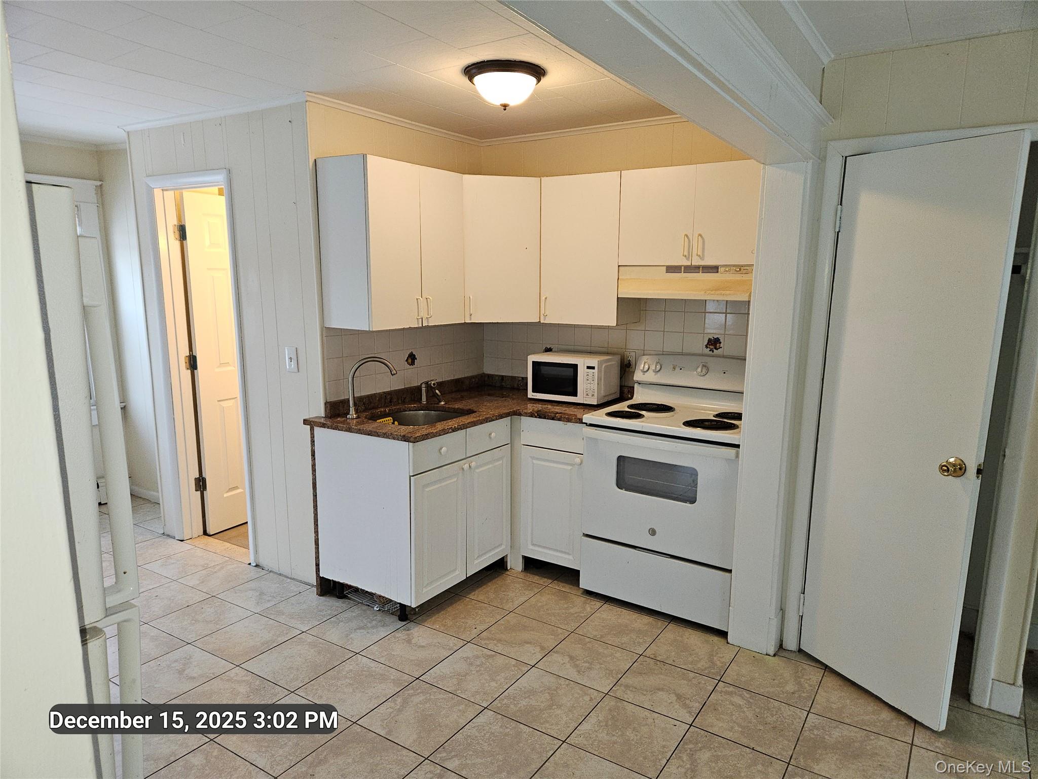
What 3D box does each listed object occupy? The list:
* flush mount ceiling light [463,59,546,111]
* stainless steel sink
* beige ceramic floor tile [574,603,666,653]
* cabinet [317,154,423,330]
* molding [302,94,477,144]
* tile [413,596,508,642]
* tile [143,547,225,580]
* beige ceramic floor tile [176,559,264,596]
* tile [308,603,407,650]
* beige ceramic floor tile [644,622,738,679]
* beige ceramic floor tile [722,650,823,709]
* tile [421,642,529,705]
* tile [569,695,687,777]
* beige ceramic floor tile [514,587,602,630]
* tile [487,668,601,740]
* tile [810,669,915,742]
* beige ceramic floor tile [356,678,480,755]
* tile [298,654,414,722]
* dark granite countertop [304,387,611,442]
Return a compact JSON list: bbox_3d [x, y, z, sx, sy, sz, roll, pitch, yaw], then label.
[{"bbox_3d":[-0.058,-1.205,2.790,0.330,0.148,0.330,1,9,0],"label":"flush mount ceiling light"},{"bbox_3d":[-0.519,0.246,3.497,0.425,0.192,0.520,6,11,32],"label":"stainless steel sink"},{"bbox_3d":[0.479,1.103,3.193,0.334,0.010,0.334,6,11,32],"label":"beige ceramic floor tile"},{"bbox_3d":[-0.713,-0.696,3.346,0.322,0.779,0.352,6,11,32],"label":"cabinet"},{"bbox_3d":[-0.572,-1.400,3.641,0.036,0.042,1.370,6,11,32],"label":"molding"},{"bbox_3d":[-0.267,1.082,3.266,0.333,0.010,0.333,6,11,33],"label":"tile"},{"bbox_3d":[-1.840,0.956,3.832,0.330,0.010,0.330,6,11,32],"label":"tile"},{"bbox_3d":[-1.594,1.009,3.716,0.334,0.010,0.334,6,11,32],"label":"beige ceramic floor tile"},{"bbox_3d":[-0.727,1.079,3.119,0.330,0.010,0.330,6,11,32],"label":"tile"},{"bbox_3d":[0.759,1.135,2.996,0.333,0.010,0.333,6,11,33],"label":"beige ceramic floor tile"},{"bbox_3d":[1.027,1.151,2.778,0.330,0.010,0.330,6,11,32],"label":"beige ceramic floor tile"},{"bbox_3d":[-0.170,1.141,2.762,0.330,0.010,0.330,6,11,32],"label":"tile"},{"bbox_3d":[0.392,1.224,2.447,0.332,0.010,0.332,6,11,33],"label":"tile"},{"bbox_3d":[0.196,1.072,3.378,0.334,0.010,0.334,6,11,32],"label":"beige ceramic floor tile"},{"bbox_3d":[0.108,1.189,2.624,0.333,0.010,0.333,6,11,33],"label":"tile"},{"bbox_3d":[1.305,1.182,2.600,0.330,0.010,0.330,6,11,32],"label":"tile"},{"bbox_3d":[-0.357,1.201,2.535,0.334,0.010,0.334,6,11,32],"label":"beige ceramic floor tile"},{"bbox_3d":[-0.637,1.169,2.712,0.333,0.010,0.333,6,11,33],"label":"tile"},{"bbox_3d":[-0.193,0.118,3.631,1.095,0.032,1.420,6,11,32],"label":"dark granite countertop"}]

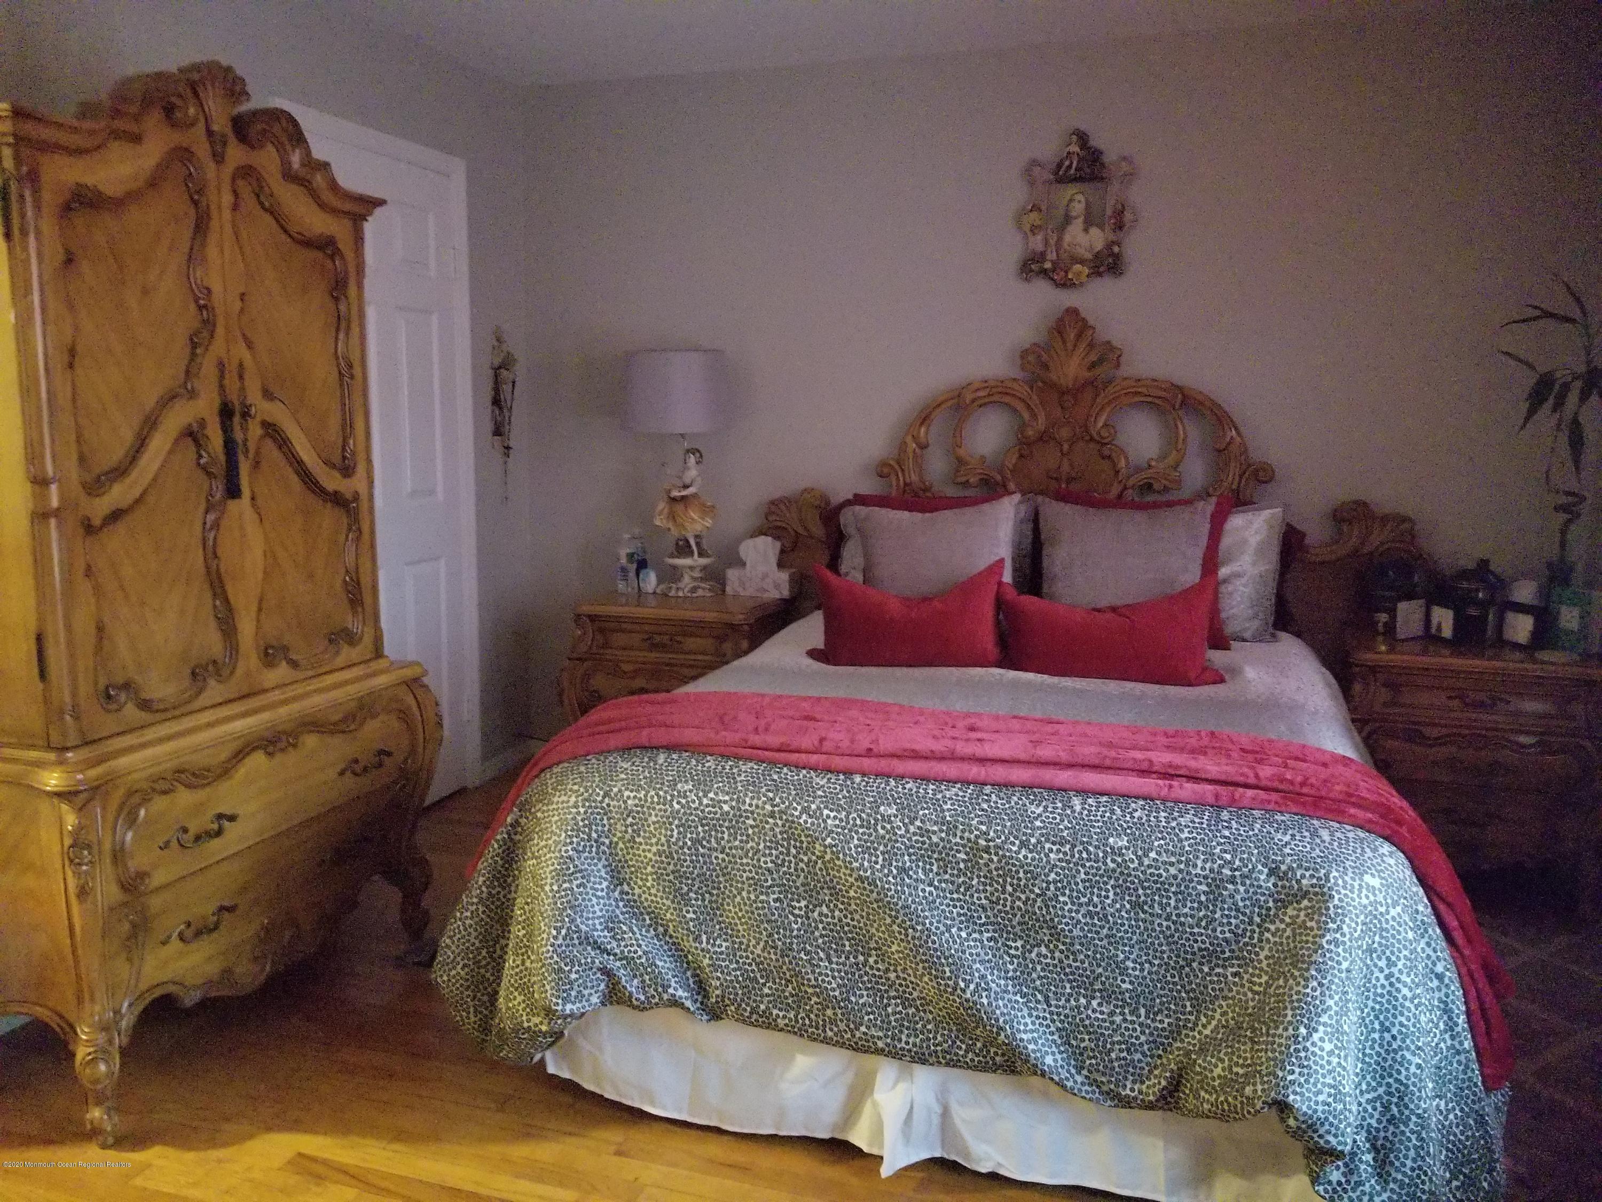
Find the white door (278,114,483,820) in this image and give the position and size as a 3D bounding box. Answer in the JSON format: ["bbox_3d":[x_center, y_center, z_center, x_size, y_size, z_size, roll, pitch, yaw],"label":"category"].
[{"bbox_3d":[-1.260,-0.341,3.685,0.070,2.110,0.890,3,9,17],"label":"white door"}]

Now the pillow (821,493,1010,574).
[{"bbox_3d":[0.377,-0.093,3.426,0.490,0.450,0.150,3,-9,17],"label":"pillow"}]

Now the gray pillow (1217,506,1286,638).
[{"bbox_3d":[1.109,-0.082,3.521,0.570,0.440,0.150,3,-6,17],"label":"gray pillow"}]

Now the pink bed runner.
[{"bbox_3d":[0.330,0.490,2.315,1.800,0.470,0.580,3,9,17],"label":"pink bed runner"}]

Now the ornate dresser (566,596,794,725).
[{"bbox_3d":[-0.353,0.353,3.925,0.670,0.695,0.480,3,9,17],"label":"ornate dresser"}]

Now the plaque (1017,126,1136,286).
[{"bbox_3d":[0.842,-1.203,3.689,0.355,0.480,0.060,3,9,17],"label":"plaque"}]

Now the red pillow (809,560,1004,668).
[{"bbox_3d":[0.279,0.030,3.189,0.500,0.285,0.140,2,-12,9],"label":"red pillow"}]

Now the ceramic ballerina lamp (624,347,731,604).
[{"bbox_3d":[-0.403,-0.419,3.992,0.360,0.810,0.360,1,8,0],"label":"ceramic ballerina lamp"}]

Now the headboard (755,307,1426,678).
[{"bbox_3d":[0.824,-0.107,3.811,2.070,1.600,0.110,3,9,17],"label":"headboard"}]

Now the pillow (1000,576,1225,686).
[{"bbox_3d":[0.784,0.065,3.031,0.530,0.285,0.140,3,-11,17],"label":"pillow"}]

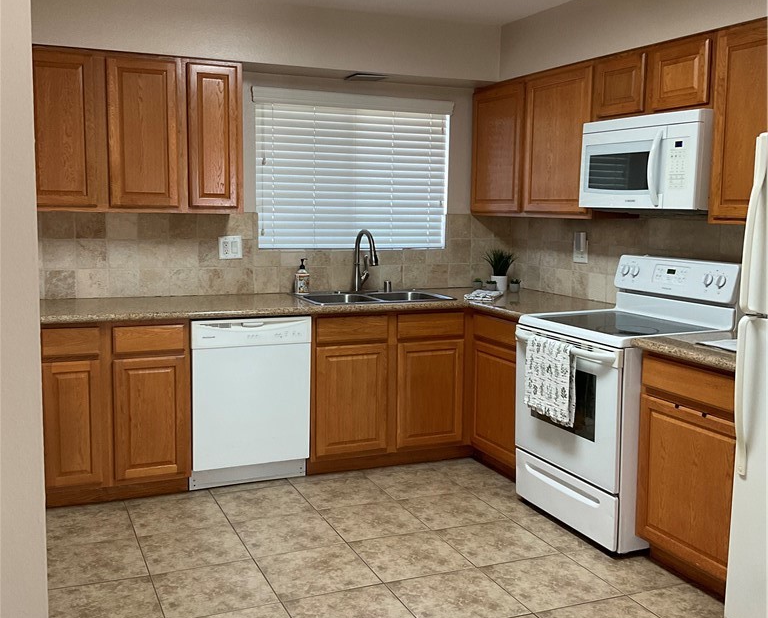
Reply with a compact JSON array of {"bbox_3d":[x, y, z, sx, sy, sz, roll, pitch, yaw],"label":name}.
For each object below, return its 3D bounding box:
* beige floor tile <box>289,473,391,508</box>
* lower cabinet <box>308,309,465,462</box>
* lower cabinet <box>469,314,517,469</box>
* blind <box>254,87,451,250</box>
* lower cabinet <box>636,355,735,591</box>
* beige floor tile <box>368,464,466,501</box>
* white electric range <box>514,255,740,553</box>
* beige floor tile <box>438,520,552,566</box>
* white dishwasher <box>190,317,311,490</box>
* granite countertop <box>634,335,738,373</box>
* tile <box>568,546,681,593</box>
[{"bbox_3d":[-0.206,0.923,4.273,0.402,0.010,0.402,-2,8,-23],"label":"beige floor tile"},{"bbox_3d":[-0.065,0.408,4.833,0.909,0.872,0.617,-2,8,-23],"label":"lower cabinet"},{"bbox_3d":[0.851,0.452,4.587,0.617,0.872,0.564,-2,8,-23],"label":"lower cabinet"},{"bbox_3d":[-0.162,-0.790,4.974,1.230,0.889,0.081,-2,8,-23],"label":"blind"},{"bbox_3d":[1.433,0.618,3.364,0.625,0.875,0.564,-2,8,-23],"label":"lower cabinet"},{"bbox_3d":[0.162,0.911,4.441,0.402,0.010,0.404,-2,8,-23],"label":"beige floor tile"},{"bbox_3d":[1.069,0.380,3.912,0.670,1.200,0.762,-2,8,-23],"label":"white electric range"},{"bbox_3d":[0.484,1.007,3.689,0.402,0.010,0.402,-2,8,-23],"label":"beige floor tile"},{"bbox_3d":[-0.768,0.444,4.561,0.601,0.863,0.597,-2,8,-23],"label":"white dishwasher"},{"bbox_3d":[1.432,0.164,3.313,0.650,0.037,0.581,-2,8,-23],"label":"granite countertop"},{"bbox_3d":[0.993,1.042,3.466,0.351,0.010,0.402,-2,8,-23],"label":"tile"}]

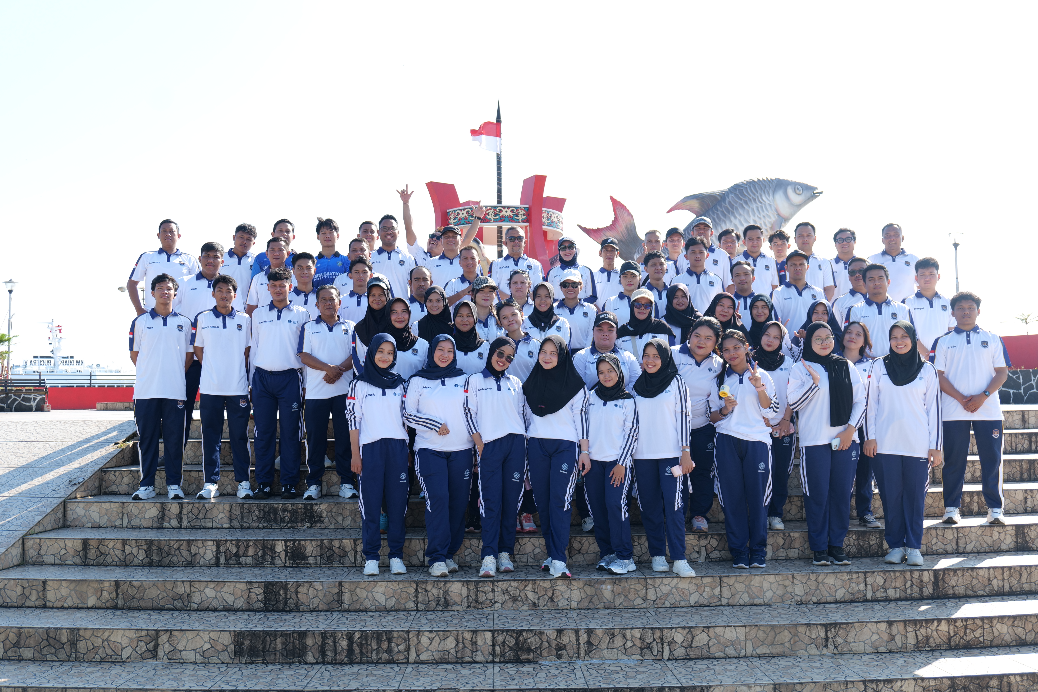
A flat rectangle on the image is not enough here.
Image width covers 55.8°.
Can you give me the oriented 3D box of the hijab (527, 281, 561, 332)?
[{"bbox_3d":[0.191,-0.304,7.568,0.263,0.395,0.260,0,-2,3],"label":"hijab"}]

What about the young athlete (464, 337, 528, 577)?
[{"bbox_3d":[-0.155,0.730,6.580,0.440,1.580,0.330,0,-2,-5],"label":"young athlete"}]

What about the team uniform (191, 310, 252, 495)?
[{"bbox_3d":[-2.309,0.399,7.595,0.463,1.406,0.295,1,-3,-19],"label":"team uniform"}]

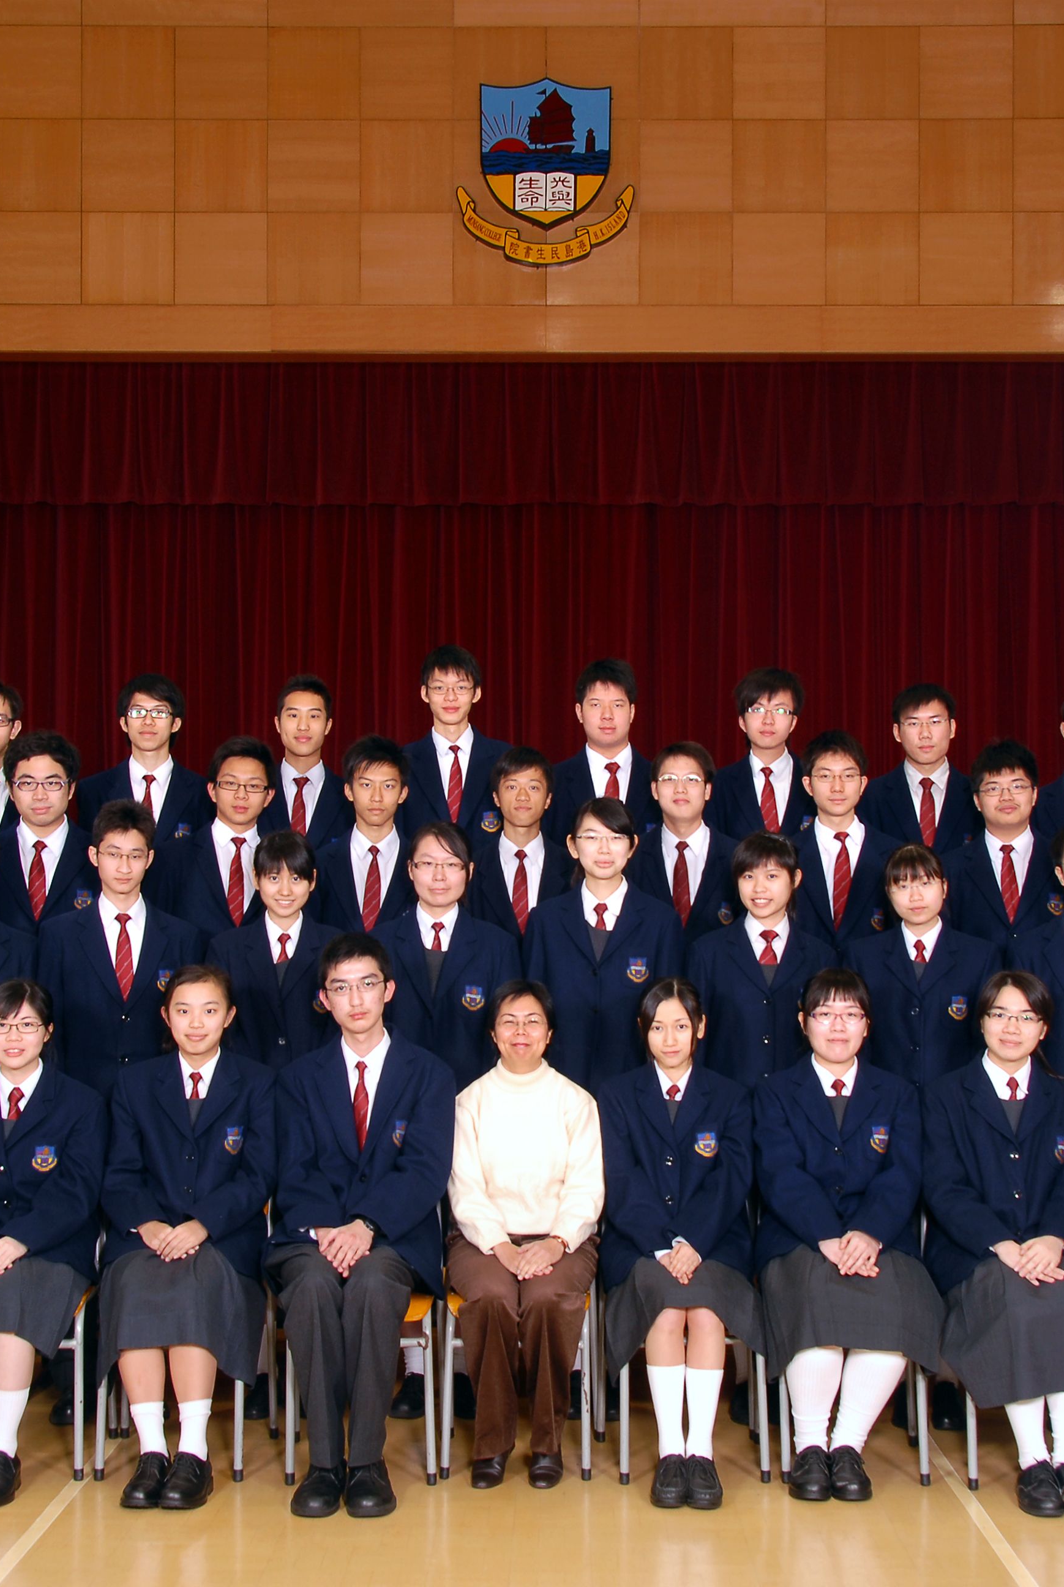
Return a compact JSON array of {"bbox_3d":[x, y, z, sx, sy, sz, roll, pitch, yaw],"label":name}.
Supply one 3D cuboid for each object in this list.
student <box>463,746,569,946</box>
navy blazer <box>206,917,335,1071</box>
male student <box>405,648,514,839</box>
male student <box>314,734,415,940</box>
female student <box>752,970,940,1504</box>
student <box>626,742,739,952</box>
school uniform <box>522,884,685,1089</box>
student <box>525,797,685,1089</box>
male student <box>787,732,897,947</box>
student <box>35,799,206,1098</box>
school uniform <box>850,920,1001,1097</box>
[{"bbox_3d":[-0.037,0.707,5.998,0.470,1.700,0.300,0,-3,0],"label":"student"},{"bbox_3d":[-0.711,0.672,5.689,0.440,0.660,0.270,0,-3,-7],"label":"navy blazer"},{"bbox_3d":[-0.241,0.434,6.207,0.470,1.806,0.300,0,-3,-1],"label":"male student"},{"bbox_3d":[-0.466,0.678,5.933,0.480,1.706,0.290,0,-3,-3],"label":"male student"},{"bbox_3d":[0.786,1.076,5.013,0.470,1.251,0.580,0,-3,9],"label":"female student"},{"bbox_3d":[0.461,0.687,5.932,0.480,1.689,0.290,0,-3,3],"label":"student"},{"bbox_3d":[0.203,0.581,5.479,0.450,0.680,0.280,0,-3,2],"label":"school uniform"},{"bbox_3d":[0.207,0.871,5.582,0.460,1.724,0.280,0,-3,3],"label":"student"},{"bbox_3d":[0.924,0.670,5.933,0.480,1.723,0.290,0,-3,5],"label":"male student"},{"bbox_3d":[-1.129,0.863,5.445,0.480,1.697,0.310,0,-3,-9],"label":"student"},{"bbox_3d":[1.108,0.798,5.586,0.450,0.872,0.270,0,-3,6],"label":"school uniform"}]

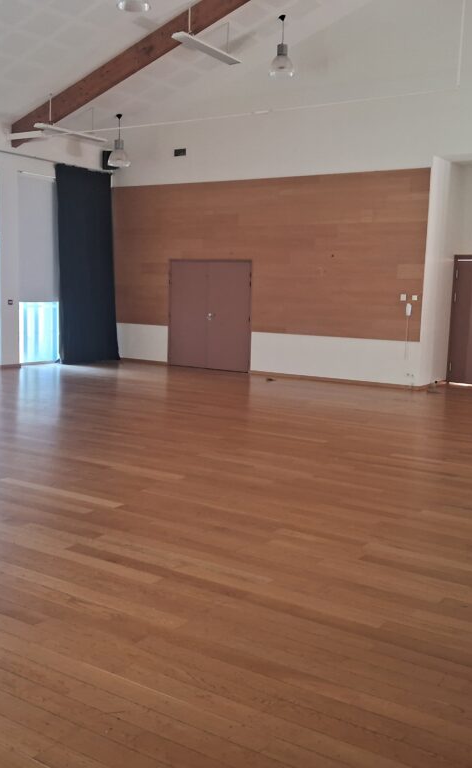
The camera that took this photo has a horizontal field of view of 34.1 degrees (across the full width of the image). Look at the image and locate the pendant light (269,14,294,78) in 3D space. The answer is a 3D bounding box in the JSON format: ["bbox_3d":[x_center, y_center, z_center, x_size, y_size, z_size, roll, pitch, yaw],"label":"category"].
[{"bbox_3d":[0.730,-5.405,12.341,0.405,0.981,0.405,1,7,0],"label":"pendant light"}]

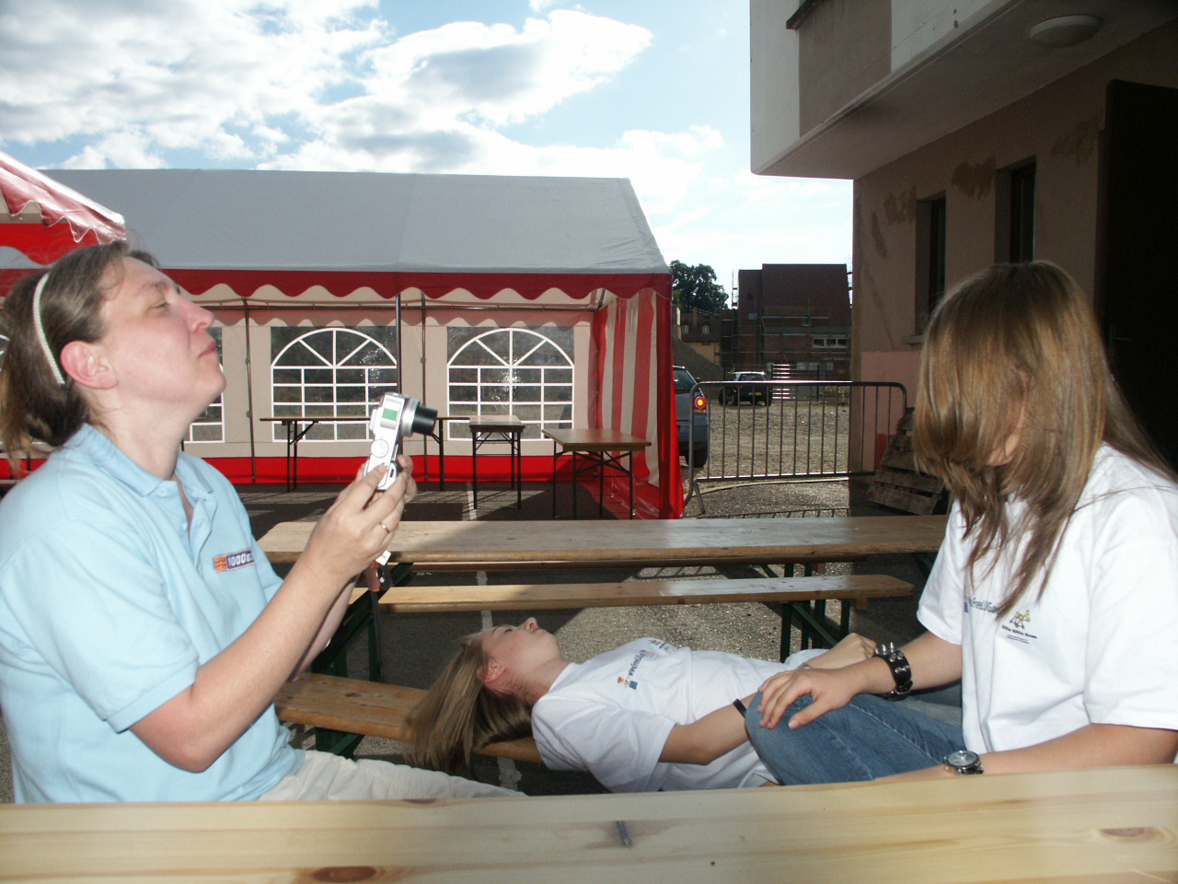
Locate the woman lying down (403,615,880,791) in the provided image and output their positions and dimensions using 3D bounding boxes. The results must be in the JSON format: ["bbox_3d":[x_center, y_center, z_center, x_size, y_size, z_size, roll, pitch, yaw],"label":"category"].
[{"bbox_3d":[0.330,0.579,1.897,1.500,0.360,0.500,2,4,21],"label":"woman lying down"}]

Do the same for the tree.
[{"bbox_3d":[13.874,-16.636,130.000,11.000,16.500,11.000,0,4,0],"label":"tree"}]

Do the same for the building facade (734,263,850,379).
[{"bbox_3d":[22.994,-13.383,107.000,12.500,13.000,9.000,0,4,3],"label":"building facade"}]

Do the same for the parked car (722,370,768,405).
[{"bbox_3d":[6.814,-2.285,41.500,1.650,1.480,3.800,0,4,-4],"label":"parked car"}]

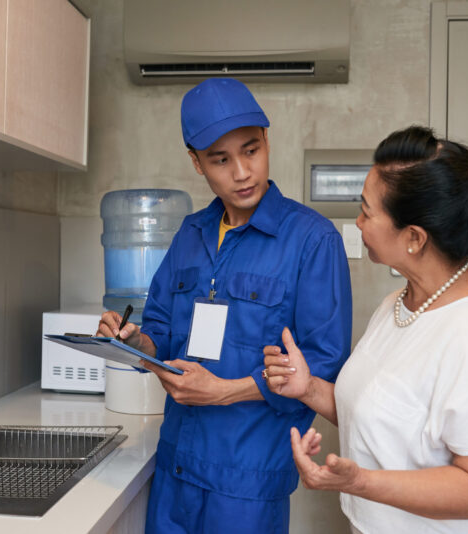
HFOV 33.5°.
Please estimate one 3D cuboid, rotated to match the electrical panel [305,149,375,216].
[{"bbox_3d":[0.424,-0.287,2.733,0.355,0.241,0.045,1,1,7],"label":"electrical panel"}]

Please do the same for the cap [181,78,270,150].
[{"bbox_3d":[-0.025,-0.314,1.570,0.178,0.142,0.260,-16,5,-7],"label":"cap"}]

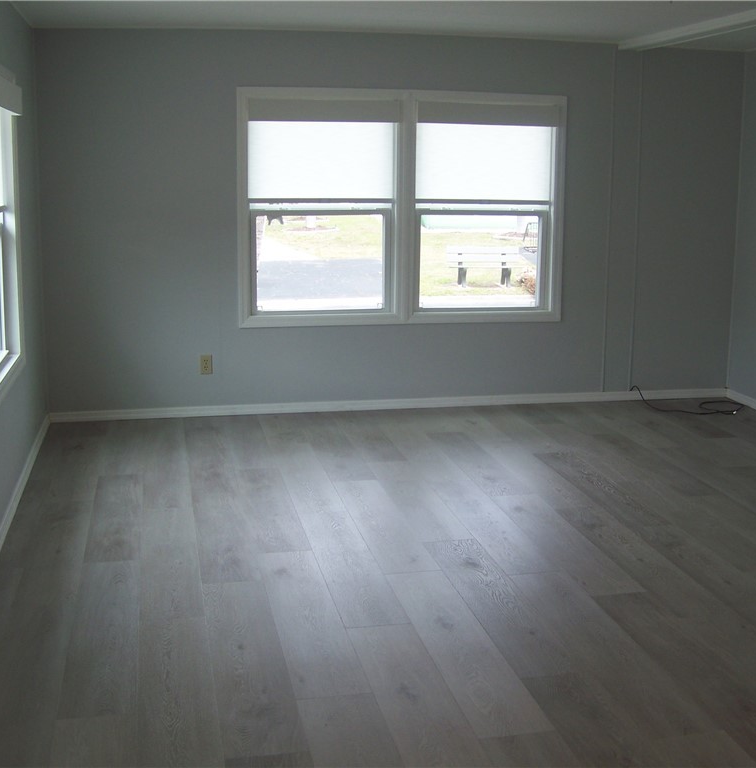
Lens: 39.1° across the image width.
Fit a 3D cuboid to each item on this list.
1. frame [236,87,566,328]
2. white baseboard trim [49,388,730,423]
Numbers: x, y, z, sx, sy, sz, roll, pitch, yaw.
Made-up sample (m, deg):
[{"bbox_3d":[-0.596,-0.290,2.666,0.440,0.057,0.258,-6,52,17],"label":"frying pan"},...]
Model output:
[{"bbox_3d":[0.163,-1.073,6.487,2.022,1.405,0.100,-2,12,-12],"label":"frame"},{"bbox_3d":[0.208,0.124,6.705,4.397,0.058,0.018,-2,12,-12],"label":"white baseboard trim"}]

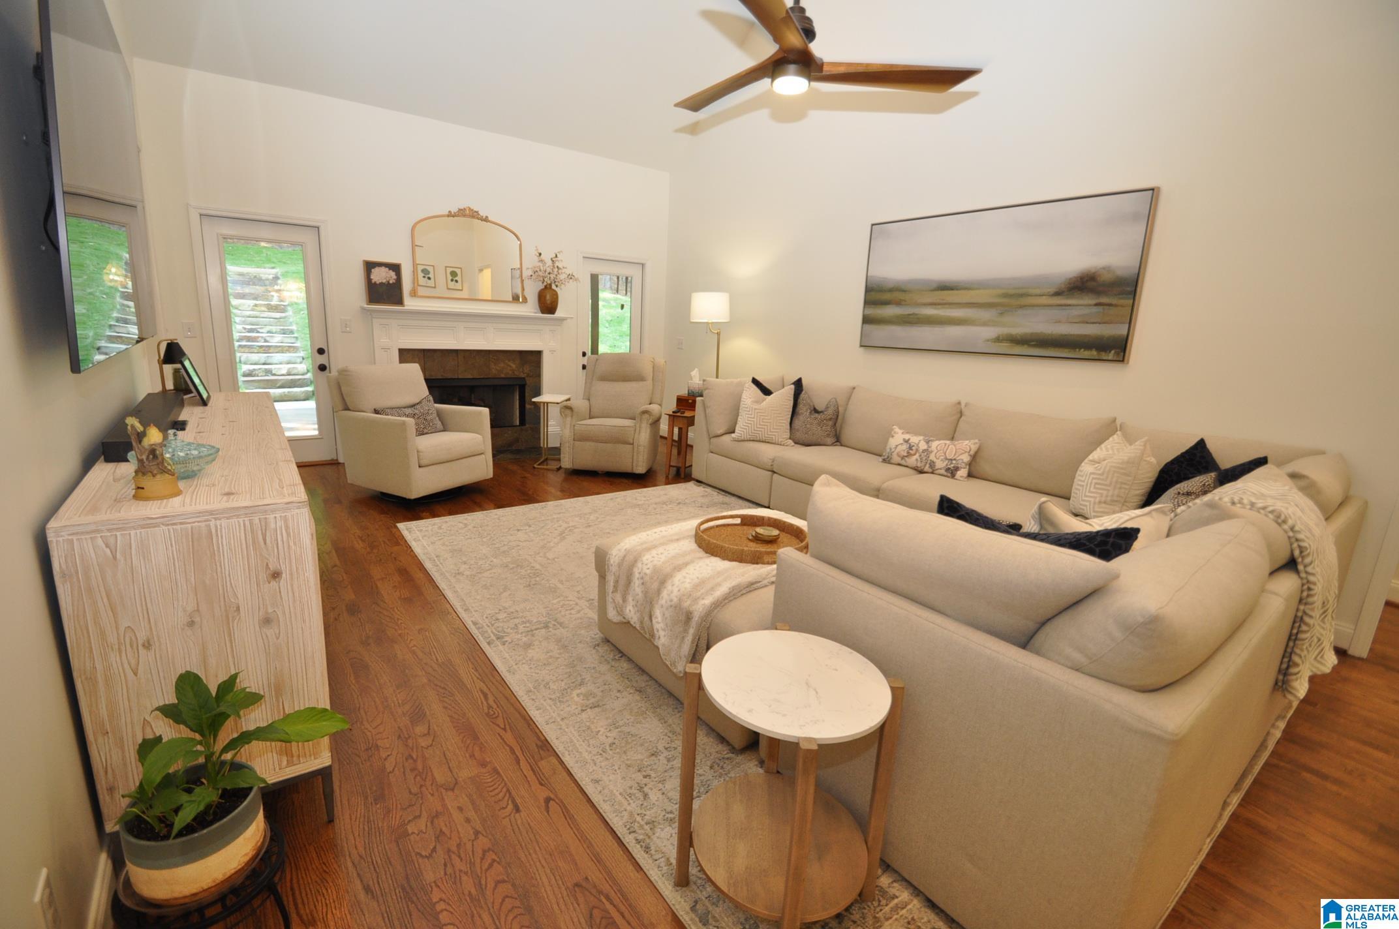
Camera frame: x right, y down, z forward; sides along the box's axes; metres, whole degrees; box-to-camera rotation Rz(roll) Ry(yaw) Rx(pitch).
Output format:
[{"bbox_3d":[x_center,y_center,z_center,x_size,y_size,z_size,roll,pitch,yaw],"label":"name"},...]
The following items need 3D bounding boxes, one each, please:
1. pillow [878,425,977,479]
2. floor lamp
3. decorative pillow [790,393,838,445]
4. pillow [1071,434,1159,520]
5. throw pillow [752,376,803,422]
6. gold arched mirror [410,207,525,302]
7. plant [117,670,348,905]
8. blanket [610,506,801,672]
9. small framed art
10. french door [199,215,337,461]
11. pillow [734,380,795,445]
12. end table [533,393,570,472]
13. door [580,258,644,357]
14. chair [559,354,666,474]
[{"bbox_3d":[1.593,-0.079,4.031,0.130,0.280,0.610,18,1,-40],"label":"pillow"},{"bbox_3d":[0.106,-0.846,5.861,0.400,1.690,0.380,-8,16,-42],"label":"floor lamp"},{"bbox_3d":[0.954,-0.371,4.728,0.400,0.400,0.150,4,-2,8],"label":"decorative pillow"},{"bbox_3d":[2.135,0.038,2.986,0.180,0.440,0.430,18,11,-6],"label":"pillow"},{"bbox_3d":[0.653,-0.483,4.880,0.470,0.480,0.160,5,-2,10],"label":"throw pillow"},{"bbox_3d":[-2.266,-2.061,5.720,1.120,0.870,0.050,-7,17,-37],"label":"gold arched mirror"},{"bbox_3d":[-0.876,0.565,1.116,0.340,0.370,0.270,-8,16,-42],"label":"plant"},{"bbox_3d":[0.192,0.538,2.660,1.090,0.340,0.800,-7,17,-37],"label":"blanket"},{"bbox_3d":[-2.883,-1.639,5.316,0.310,0.385,0.030,-7,11,-37],"label":"small framed art"},{"bbox_3d":[-3.640,-1.018,4.997,0.790,2.030,0.070,-6,15,-37],"label":"french door"},{"bbox_3d":[0.542,-0.423,4.718,0.480,0.480,0.170,5,-2,13],"label":"pillow"},{"bbox_3d":[-1.408,-0.314,5.594,0.290,0.635,0.460,2,12,-3],"label":"end table"},{"bbox_3d":[-1.034,-1.347,6.928,0.780,2.040,0.050,-7,17,-37],"label":"door"},{"bbox_3d":[-0.803,-0.489,5.636,0.810,1.040,0.900,4,13,4],"label":"chair"}]

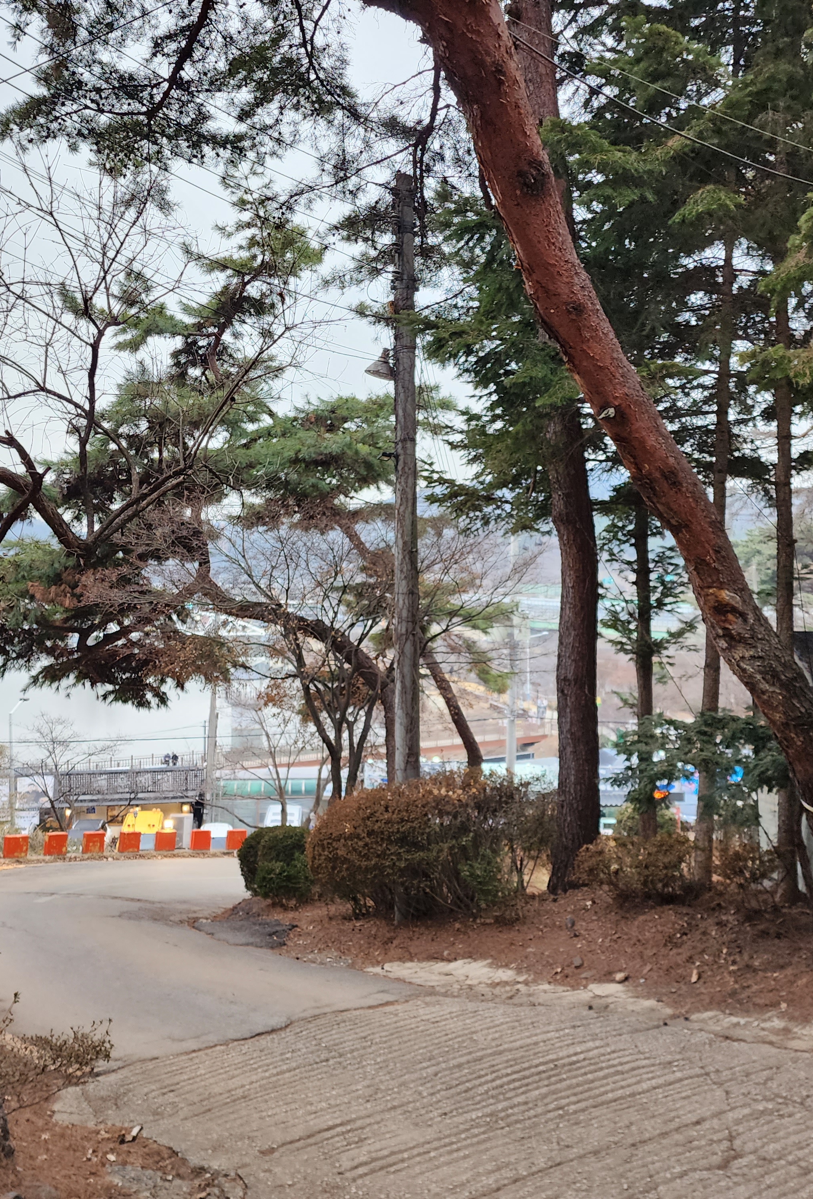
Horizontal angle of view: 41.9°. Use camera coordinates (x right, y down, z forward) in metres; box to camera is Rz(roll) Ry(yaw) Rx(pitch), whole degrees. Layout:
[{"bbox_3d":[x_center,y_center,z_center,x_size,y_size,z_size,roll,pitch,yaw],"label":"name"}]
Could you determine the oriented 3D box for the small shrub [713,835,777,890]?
[{"bbox_3d":[3.260,2.520,10.200,0.620,0.540,0.580,-1,-1,0],"label":"small shrub"}]

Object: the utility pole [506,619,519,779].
[{"bbox_3d":[4.000,5.300,40.000,0.340,9.300,0.340,-1,-1,0],"label":"utility pole"}]

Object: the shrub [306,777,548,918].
[{"bbox_3d":[0.230,2.360,10.400,2.400,1.300,1.500,-1,-1,0],"label":"shrub"}]

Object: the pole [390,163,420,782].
[{"bbox_3d":[-0.005,-0.500,10.000,0.260,7.050,0.260,-1,-1,0],"label":"pole"}]

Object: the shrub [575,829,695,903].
[{"bbox_3d":[2.150,2.500,10.000,1.100,0.680,0.900,-1,-1,0],"label":"shrub"}]

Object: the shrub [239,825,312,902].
[{"bbox_3d":[-1.380,2.900,11.700,0.900,0.800,0.900,-1,-1,0],"label":"shrub"}]

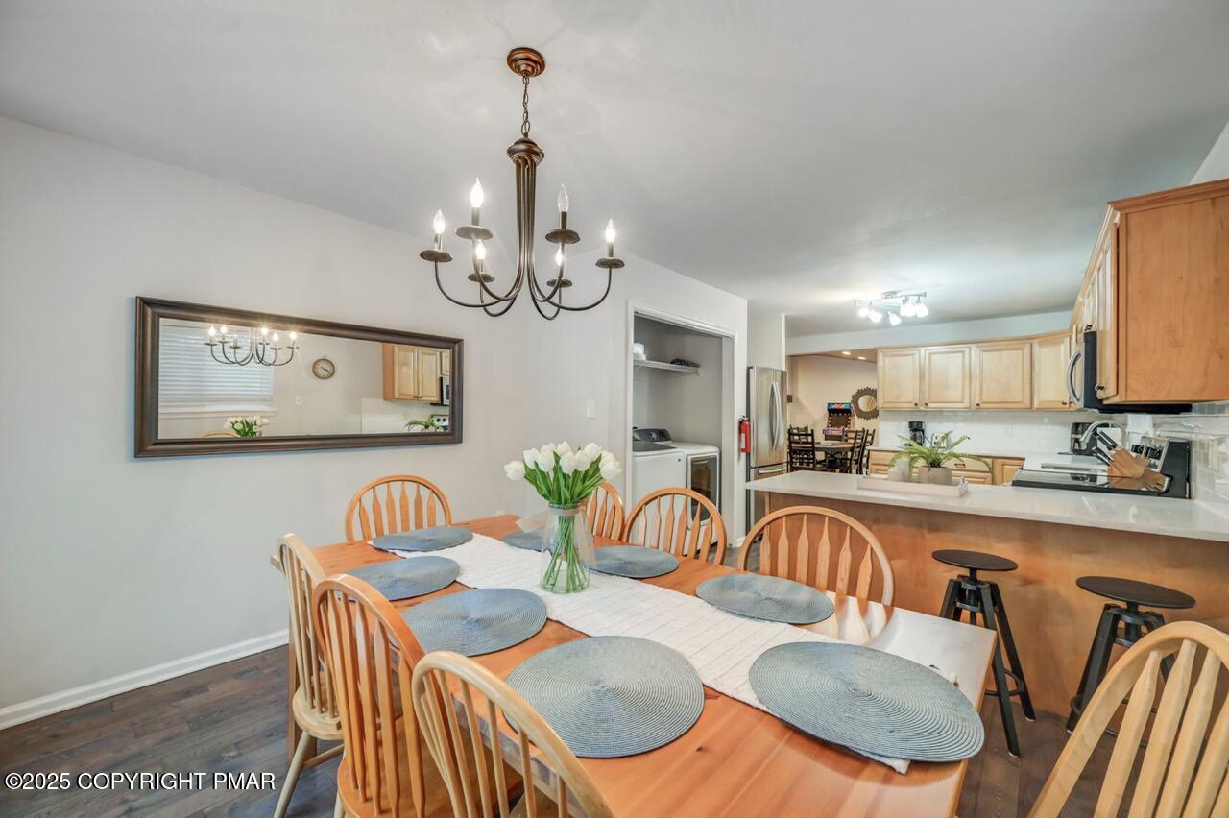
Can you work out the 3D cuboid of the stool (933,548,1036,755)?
[{"bbox_3d":[1.578,1.005,2.086,0.370,0.690,0.370,1,0,-41],"label":"stool"}]

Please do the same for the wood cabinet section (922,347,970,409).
[{"bbox_3d":[4.021,-0.368,5.757,0.481,0.777,0.330,0,-1,41],"label":"wood cabinet section"}]

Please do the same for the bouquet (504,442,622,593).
[{"bbox_3d":[-0.155,0.336,1.508,0.355,0.452,0.335,0,0,-6],"label":"bouquet"}]

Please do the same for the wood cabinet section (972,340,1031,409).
[{"bbox_3d":[4.399,-0.367,5.428,0.522,0.777,0.330,0,-1,41],"label":"wood cabinet section"}]

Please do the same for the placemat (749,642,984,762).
[{"bbox_3d":[0.484,0.559,0.962,0.405,0.010,0.405,0,0,0],"label":"placemat"}]

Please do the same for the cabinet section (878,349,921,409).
[{"bbox_3d":[3.652,-0.368,6.078,0.496,0.777,0.330,0,-1,41],"label":"cabinet section"}]

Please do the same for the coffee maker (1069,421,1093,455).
[{"bbox_3d":[4.557,0.306,4.643,0.220,0.320,0.180,0,0,-3],"label":"coffee maker"}]

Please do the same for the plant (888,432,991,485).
[{"bbox_3d":[1.678,0.284,2.480,0.450,0.280,0.400,0,0,42],"label":"plant"}]

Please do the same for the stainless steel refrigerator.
[{"bbox_3d":[1.431,0.475,5.336,0.790,1.780,0.870,0,0,42],"label":"stainless steel refrigerator"}]

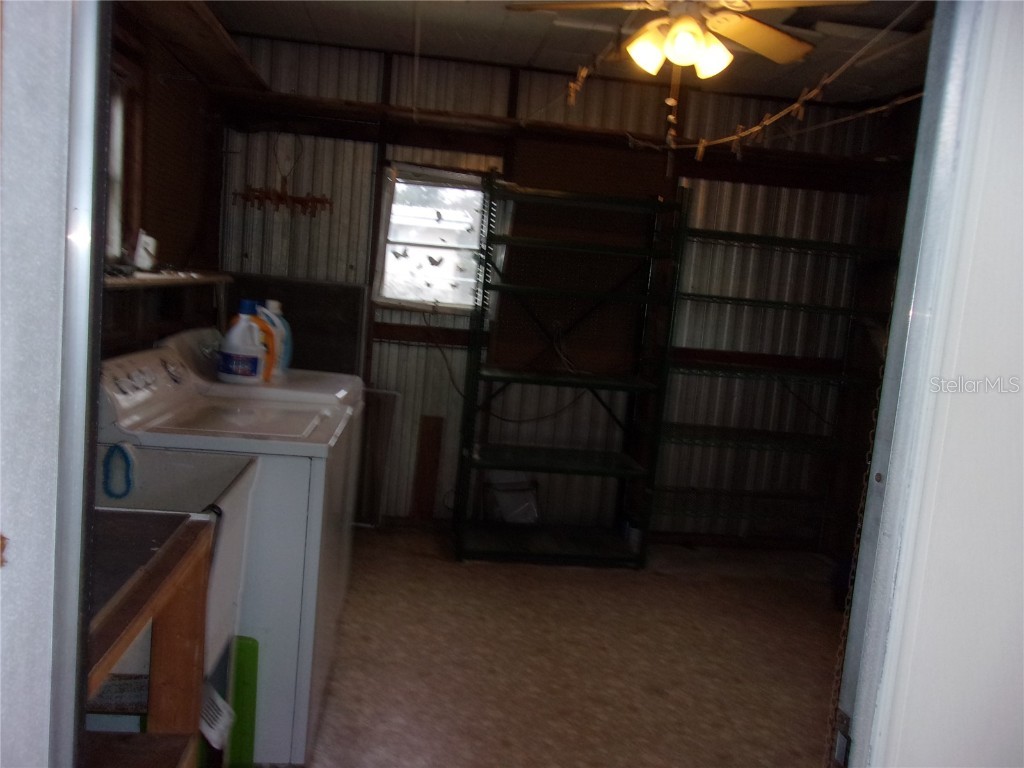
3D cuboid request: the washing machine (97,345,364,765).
[{"bbox_3d":[-0.877,0.459,2.407,0.658,1.054,0.667,4,6,-7],"label":"washing machine"}]

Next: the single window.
[{"bbox_3d":[-0.384,-0.755,4.319,0.672,0.783,0.077,4,6,-7],"label":"single window"}]

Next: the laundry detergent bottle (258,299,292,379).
[{"bbox_3d":[-0.901,-0.164,3.013,0.145,0.296,0.106,4,6,-4],"label":"laundry detergent bottle"}]

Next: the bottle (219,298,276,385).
[{"bbox_3d":[-0.949,-0.150,2.830,0.160,0.300,0.111,5,6,-2],"label":"bottle"}]

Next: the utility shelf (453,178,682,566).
[{"bbox_3d":[0.267,-0.047,4.181,0.982,1.905,0.522,4,6,-7],"label":"utility shelf"}]

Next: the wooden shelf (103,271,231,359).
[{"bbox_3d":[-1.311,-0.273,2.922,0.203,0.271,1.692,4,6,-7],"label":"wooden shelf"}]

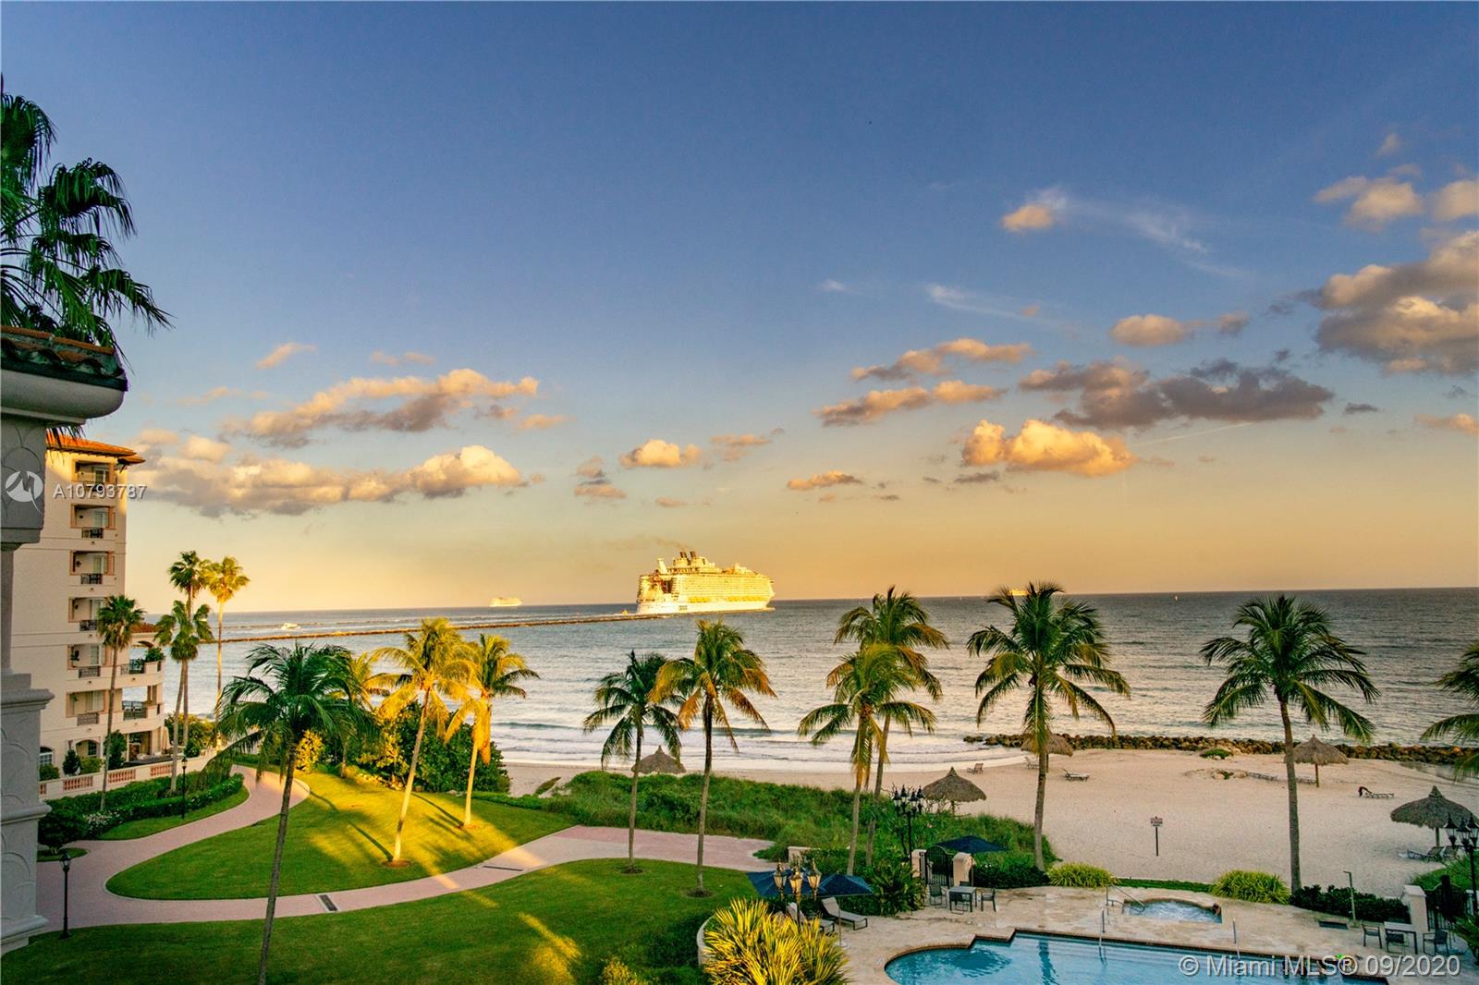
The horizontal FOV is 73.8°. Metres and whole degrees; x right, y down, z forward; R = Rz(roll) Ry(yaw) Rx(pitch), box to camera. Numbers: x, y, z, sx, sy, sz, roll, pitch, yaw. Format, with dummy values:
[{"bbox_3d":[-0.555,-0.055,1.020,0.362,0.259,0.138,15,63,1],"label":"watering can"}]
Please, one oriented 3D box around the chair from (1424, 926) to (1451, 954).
[{"bbox_3d":[24.117,15.503,34.059,0.580,0.830,0.580,3,-7,-30],"label":"chair"}]

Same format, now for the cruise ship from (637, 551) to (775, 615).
[{"bbox_3d":[-22.705,113.045,1245.167,56.000,72.000,360.000,-4,-7,22],"label":"cruise ship"}]

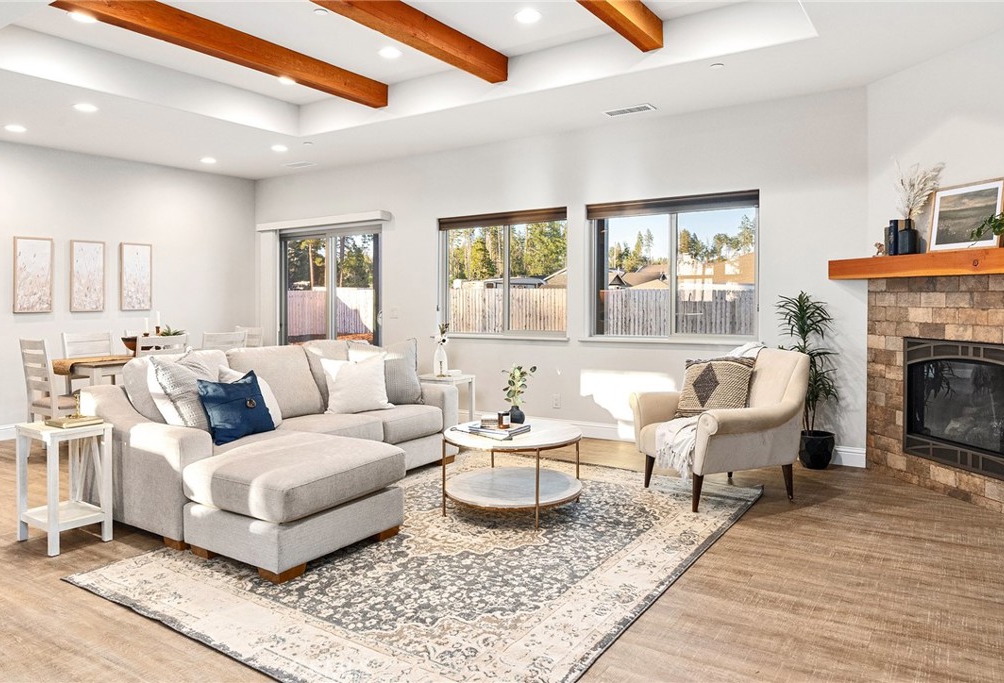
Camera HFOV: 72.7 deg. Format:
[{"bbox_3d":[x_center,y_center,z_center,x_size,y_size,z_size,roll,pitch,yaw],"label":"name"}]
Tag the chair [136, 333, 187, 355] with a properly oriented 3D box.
[{"bbox_3d":[-3.040,0.431,5.895,0.520,0.979,0.455,2,5,33],"label":"chair"}]

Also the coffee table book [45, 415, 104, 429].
[{"bbox_3d":[-2.278,0.432,3.632,0.215,0.022,0.190,1,3,33],"label":"coffee table book"}]

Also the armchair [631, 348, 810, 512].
[{"bbox_3d":[1.422,0.517,4.394,0.867,0.912,0.932,-2,4,-19],"label":"armchair"}]

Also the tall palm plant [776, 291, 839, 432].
[{"bbox_3d":[2.275,0.140,5.050,0.430,1.040,0.420,2,3,32],"label":"tall palm plant"}]

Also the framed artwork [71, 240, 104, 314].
[{"bbox_3d":[-4.131,-0.649,6.812,0.038,0.703,0.306,2,5,33],"label":"framed artwork"}]

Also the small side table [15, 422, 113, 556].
[{"bbox_3d":[-2.327,0.750,3.635,0.420,0.616,0.305,1,3,33],"label":"small side table"}]

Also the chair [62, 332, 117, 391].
[{"bbox_3d":[-3.566,0.402,6.113,0.540,0.970,0.450,2,3,32],"label":"chair"}]

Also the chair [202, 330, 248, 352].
[{"bbox_3d":[-2.639,0.394,6.146,0.560,0.975,0.470,1,3,33],"label":"chair"}]

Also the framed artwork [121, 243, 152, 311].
[{"bbox_3d":[-3.862,-0.679,7.221,0.038,0.703,0.313,2,5,33],"label":"framed artwork"}]

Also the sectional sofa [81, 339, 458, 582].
[{"bbox_3d":[-1.085,0.519,4.398,1.780,0.964,2.294,2,5,33],"label":"sectional sofa"}]

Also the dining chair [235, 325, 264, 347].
[{"bbox_3d":[-2.690,0.356,6.684,0.470,0.975,0.560,1,3,33],"label":"dining chair"}]

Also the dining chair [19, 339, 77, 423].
[{"bbox_3d":[-3.413,0.451,5.430,0.470,0.975,0.560,1,3,33],"label":"dining chair"}]

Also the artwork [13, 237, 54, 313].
[{"bbox_3d":[-4.395,-0.618,6.410,0.038,0.703,0.315,2,5,33],"label":"artwork"}]

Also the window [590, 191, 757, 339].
[{"bbox_3d":[1.411,-0.600,5.795,1.480,1.207,0.120,2,3,32],"label":"window"}]

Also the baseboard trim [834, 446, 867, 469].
[{"bbox_3d":[2.532,0.842,4.980,0.222,0.150,0.018,2,5,33],"label":"baseboard trim"}]

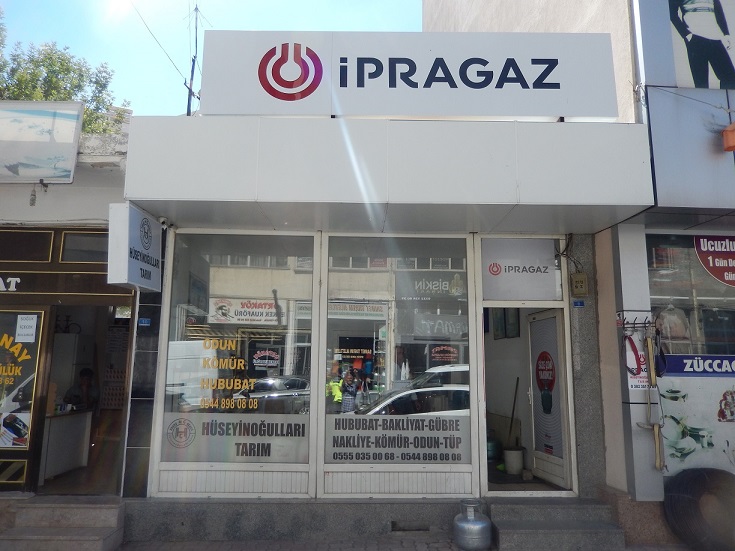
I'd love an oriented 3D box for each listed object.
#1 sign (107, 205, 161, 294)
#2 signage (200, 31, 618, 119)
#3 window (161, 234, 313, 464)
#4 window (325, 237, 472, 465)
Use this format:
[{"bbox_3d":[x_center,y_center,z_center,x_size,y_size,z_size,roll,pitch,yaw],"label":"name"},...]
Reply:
[{"bbox_3d":[-2.240,-0.237,5.193,0.186,0.724,0.723,0,-9,-1],"label":"sign"},{"bbox_3d":[0.394,-1.868,5.039,3.844,0.841,0.170,0,-9,-1],"label":"signage"},{"bbox_3d":[-1.341,0.738,5.588,1.507,2.374,0.060,0,-9,-1],"label":"window"},{"bbox_3d":[0.325,0.755,5.605,1.507,2.362,0.060,0,-9,-1],"label":"window"}]

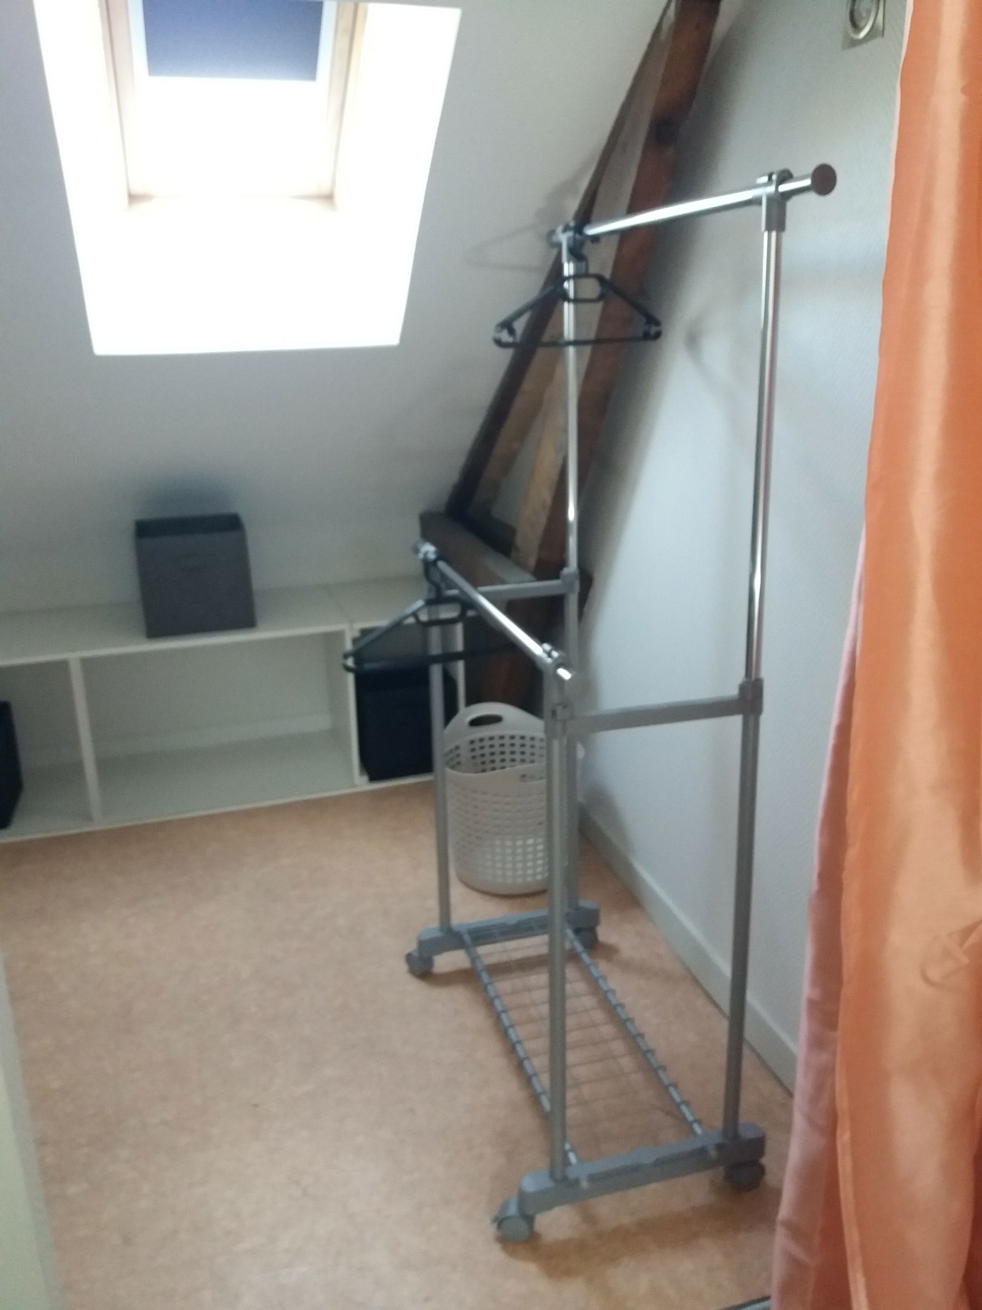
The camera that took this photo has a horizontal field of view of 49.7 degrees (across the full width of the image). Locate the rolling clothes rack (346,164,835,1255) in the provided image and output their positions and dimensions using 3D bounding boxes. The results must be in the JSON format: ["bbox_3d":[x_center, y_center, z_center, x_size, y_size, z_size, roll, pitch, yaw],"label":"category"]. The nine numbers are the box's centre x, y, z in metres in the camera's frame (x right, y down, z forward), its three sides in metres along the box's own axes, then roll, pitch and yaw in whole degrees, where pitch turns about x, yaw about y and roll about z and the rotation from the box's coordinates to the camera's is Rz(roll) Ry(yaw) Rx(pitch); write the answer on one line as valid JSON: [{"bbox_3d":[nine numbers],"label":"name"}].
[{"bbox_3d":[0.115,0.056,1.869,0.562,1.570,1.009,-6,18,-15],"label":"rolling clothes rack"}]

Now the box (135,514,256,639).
[{"bbox_3d":[-0.906,-0.250,3.249,0.312,0.302,0.302,-6,18,-15],"label":"box"}]

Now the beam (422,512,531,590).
[{"bbox_3d":[-0.023,-0.269,3.184,0.166,0.156,1.061,-6,18,-15],"label":"beam"}]

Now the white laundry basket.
[{"bbox_3d":[0.063,0.379,2.811,0.364,0.400,0.364,-2,17,0],"label":"white laundry basket"}]

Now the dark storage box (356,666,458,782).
[{"bbox_3d":[-0.290,0.198,3.511,0.312,0.307,0.302,-6,18,-15],"label":"dark storage box"}]

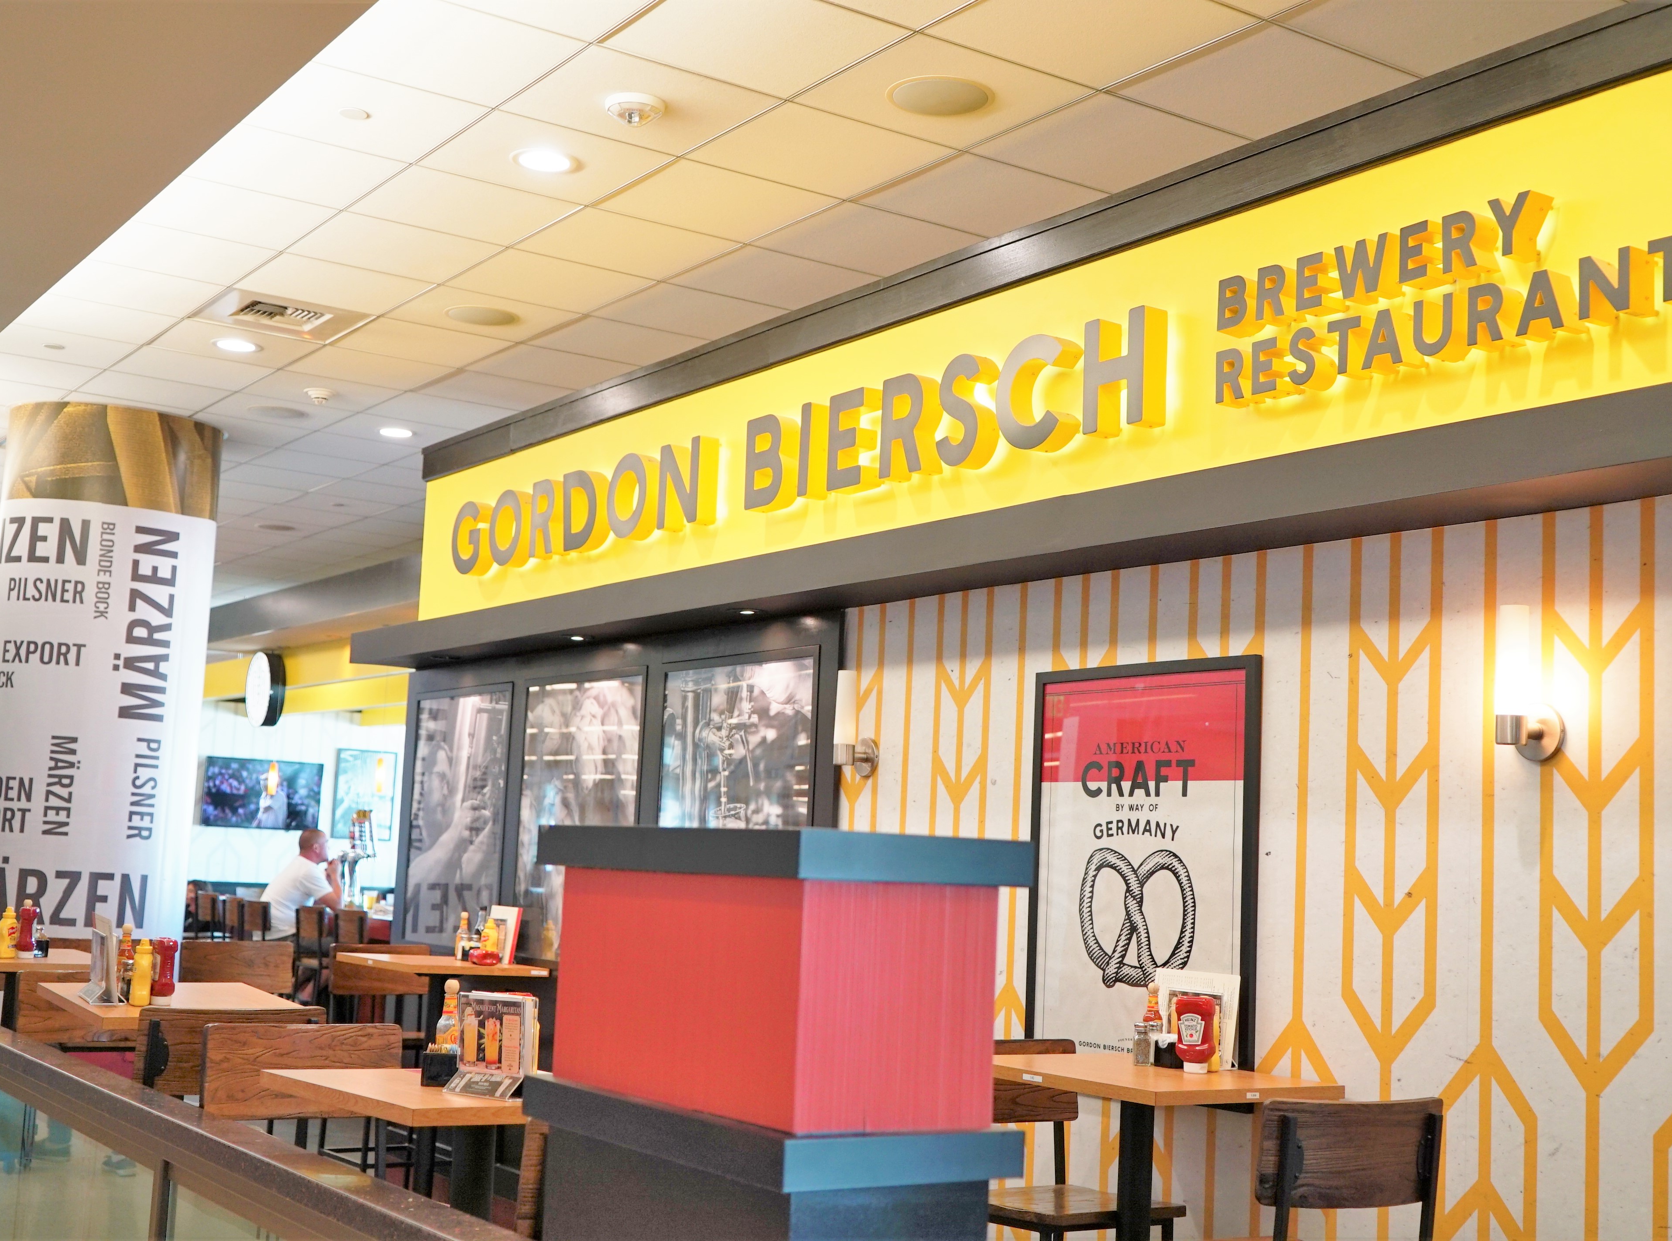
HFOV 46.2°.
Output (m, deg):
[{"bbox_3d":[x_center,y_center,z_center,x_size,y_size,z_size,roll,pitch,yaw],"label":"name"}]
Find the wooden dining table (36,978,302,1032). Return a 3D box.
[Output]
[{"bbox_3d":[-1.910,1.618,5.579,0.610,1.067,1.080,6,-8,-30],"label":"wooden dining table"}]

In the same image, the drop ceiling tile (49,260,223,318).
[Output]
[{"bbox_3d":[-2.776,-1.311,7.700,0.605,0.018,0.605,7,-8,-34],"label":"drop ceiling tile"}]

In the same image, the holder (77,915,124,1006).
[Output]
[{"bbox_3d":[-1.983,0.916,5.309,0.095,0.225,0.200,6,-7,-27],"label":"holder"}]

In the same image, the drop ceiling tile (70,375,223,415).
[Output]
[{"bbox_3d":[-3.311,-1.123,9.559,0.605,0.025,0.605,7,-8,-34],"label":"drop ceiling tile"}]

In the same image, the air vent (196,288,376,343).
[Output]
[{"bbox_3d":[-2.268,-1.261,8.036,0.605,0.040,0.605,7,-8,-34],"label":"air vent"}]

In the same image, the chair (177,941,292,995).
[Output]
[{"bbox_3d":[-2.334,1.836,7.737,0.460,1.093,0.500,7,-8,-34],"label":"chair"}]

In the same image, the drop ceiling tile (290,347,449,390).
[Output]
[{"bbox_3d":[-2.119,-1.148,8.896,0.605,0.025,0.605,7,-8,-34],"label":"drop ceiling tile"}]

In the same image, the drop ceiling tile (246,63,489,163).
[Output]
[{"bbox_3d":[-1.403,-1.482,5.694,0.603,0.020,0.603,7,-8,-34],"label":"drop ceiling tile"}]

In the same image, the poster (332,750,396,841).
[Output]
[{"bbox_3d":[-3.890,1.451,16.227,0.510,0.720,0.035,7,-8,-34],"label":"poster"}]

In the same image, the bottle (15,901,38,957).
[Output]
[{"bbox_3d":[-3.068,1.182,7.450,0.052,0.198,0.070,9,-10,-44],"label":"bottle"}]

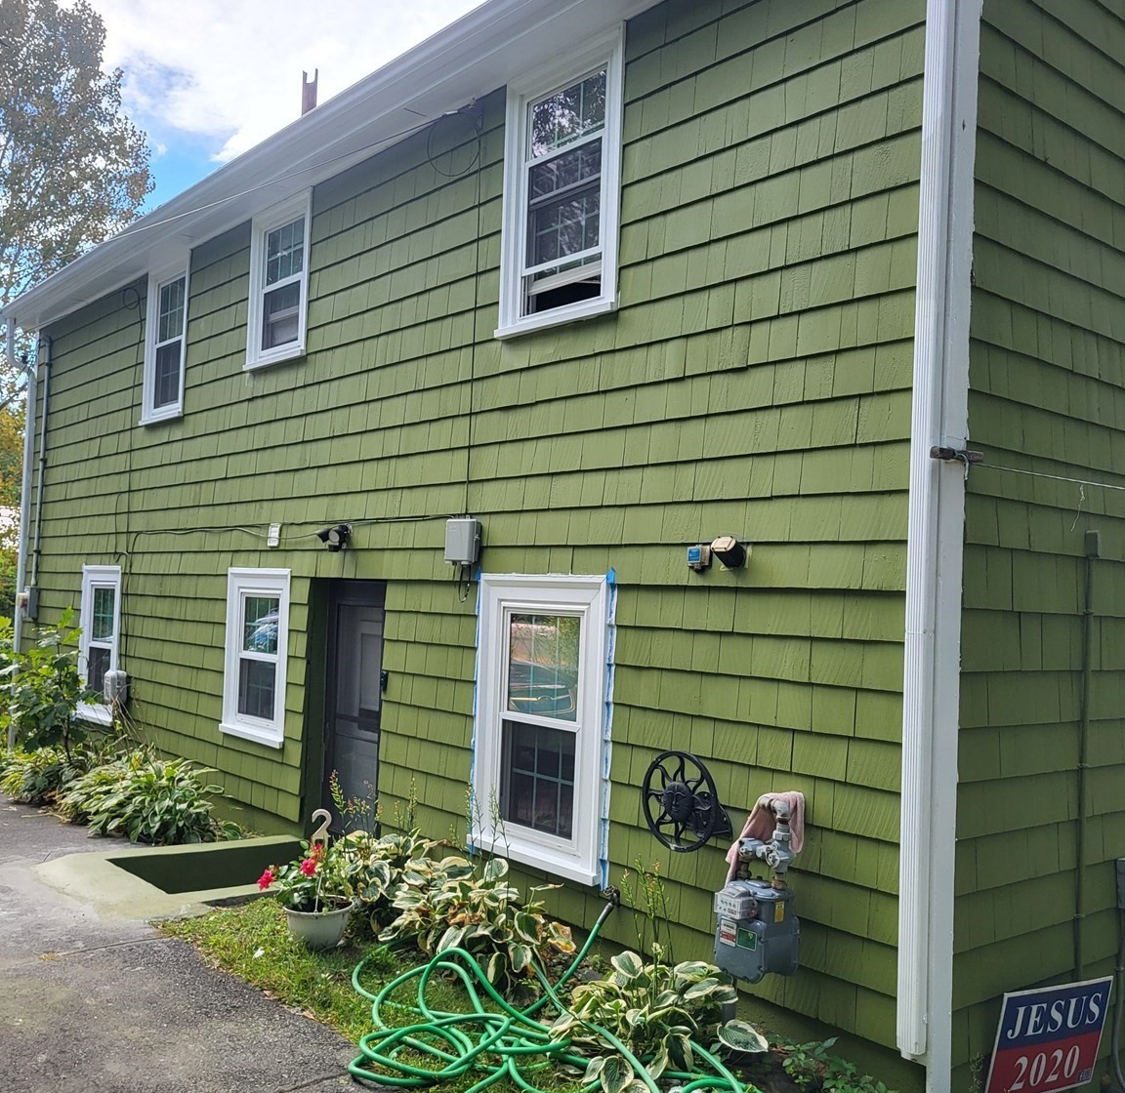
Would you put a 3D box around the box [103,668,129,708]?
[{"bbox_3d":[-3.903,1.243,9.847,0.115,0.283,0.255,4,-2,-40],"label":"box"}]

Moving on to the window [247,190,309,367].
[{"bbox_3d":[-1.987,-1.853,7.943,0.110,1.130,0.920,4,-3,-40],"label":"window"}]

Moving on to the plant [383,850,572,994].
[{"bbox_3d":[-0.370,1.626,5.050,0.760,0.470,0.920,4,-3,-40],"label":"plant"}]

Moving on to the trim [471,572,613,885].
[{"bbox_3d":[-0.125,0.829,5.438,0.085,1.386,0.958,4,-2,-40],"label":"trim"}]

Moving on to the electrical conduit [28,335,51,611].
[{"bbox_3d":[-5.542,-0.792,11.959,0.100,2.938,0.100,4,-2,-40],"label":"electrical conduit"}]

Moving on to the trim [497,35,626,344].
[{"bbox_3d":[-0.001,-1.768,5.599,0.110,1.360,0.940,4,-3,-40],"label":"trim"}]

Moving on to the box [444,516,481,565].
[{"bbox_3d":[-0.523,-0.029,5.958,0.090,0.225,0.200,4,-3,-40],"label":"box"}]

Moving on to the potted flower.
[{"bbox_3d":[-1.127,1.517,4.970,0.410,0.470,0.380,2,-2,-12],"label":"potted flower"}]

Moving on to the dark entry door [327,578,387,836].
[{"bbox_3d":[-1.249,1.206,6.998,0.060,1.980,0.900,4,-3,-40],"label":"dark entry door"}]

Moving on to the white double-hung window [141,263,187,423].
[{"bbox_3d":[-3.306,-1.713,9.409,0.085,1.358,0.958,4,-2,-40],"label":"white double-hung window"}]

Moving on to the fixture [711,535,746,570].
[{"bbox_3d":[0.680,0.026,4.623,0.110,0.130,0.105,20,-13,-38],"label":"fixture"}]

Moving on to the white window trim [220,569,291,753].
[{"bbox_3d":[-2.133,0.746,7.832,0.085,1.177,0.976,4,-2,-40],"label":"white window trim"}]

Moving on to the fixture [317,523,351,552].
[{"bbox_3d":[-1.401,-0.049,6.962,0.135,0.170,0.200,4,-3,-40],"label":"fixture"}]

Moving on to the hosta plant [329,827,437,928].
[{"bbox_3d":[-0.913,1.635,5.703,0.560,0.420,0.620,4,-3,-40],"label":"hosta plant"}]

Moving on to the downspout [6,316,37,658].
[{"bbox_3d":[-5.940,-0.409,12.201,0.320,4.140,0.100,4,-2,-40],"label":"downspout"}]

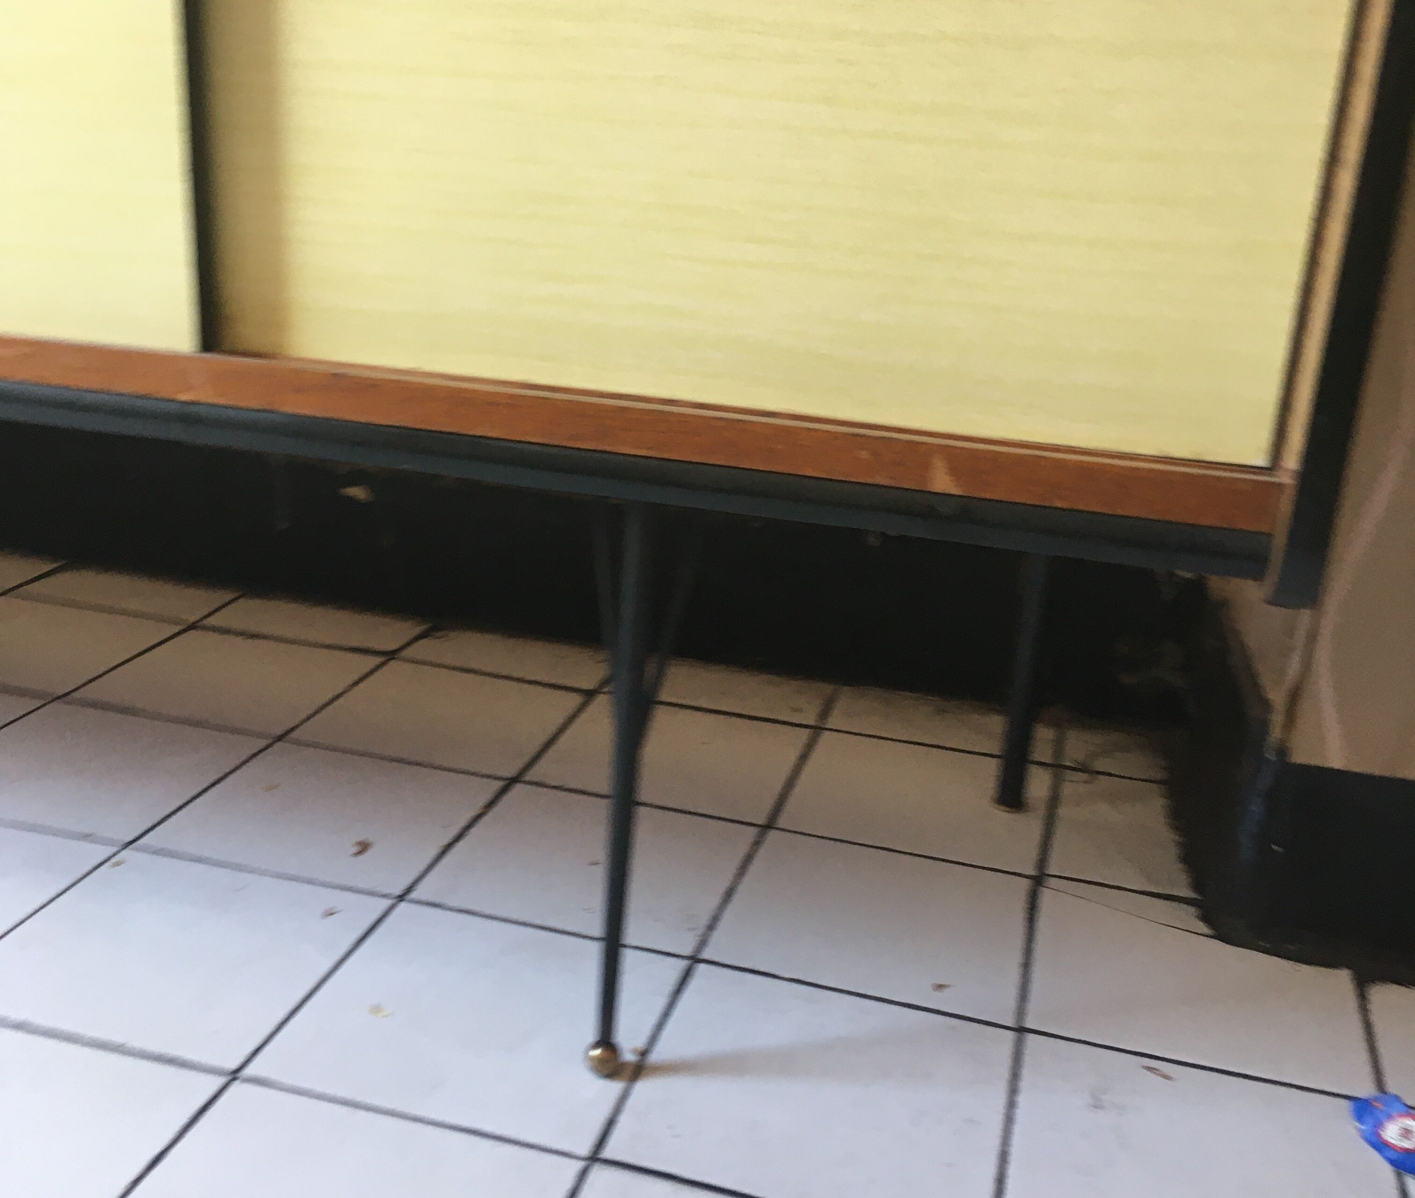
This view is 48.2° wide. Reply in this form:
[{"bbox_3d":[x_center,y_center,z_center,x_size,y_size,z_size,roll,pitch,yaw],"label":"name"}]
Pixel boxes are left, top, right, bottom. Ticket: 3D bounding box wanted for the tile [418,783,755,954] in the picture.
[{"bbox_3d":[-0.079,0.191,1.123,0.198,0.010,0.198,9,19,13],"label":"tile"}]

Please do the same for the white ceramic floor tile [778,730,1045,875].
[{"bbox_3d":[0.172,0.162,1.266,0.198,0.010,0.198,9,19,13],"label":"white ceramic floor tile"}]

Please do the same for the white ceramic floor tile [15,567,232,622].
[{"bbox_3d":[-0.579,0.000,1.594,0.198,0.010,0.099,9,19,13],"label":"white ceramic floor tile"}]

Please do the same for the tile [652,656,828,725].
[{"bbox_3d":[0.014,0.085,1.419,0.197,0.009,0.101,9,19,13],"label":"tile"}]

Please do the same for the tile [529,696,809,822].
[{"bbox_3d":[-0.025,0.129,1.279,0.197,0.009,0.197,9,19,13],"label":"tile"}]

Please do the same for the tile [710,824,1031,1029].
[{"bbox_3d":[0.116,0.215,1.050,0.197,0.009,0.197,9,19,13],"label":"tile"}]

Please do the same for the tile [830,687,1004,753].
[{"bbox_3d":[0.207,0.114,1.375,0.197,0.009,0.102,9,19,13],"label":"tile"}]

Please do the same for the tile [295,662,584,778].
[{"bbox_3d":[-0.224,0.103,1.358,0.198,0.010,0.198,9,19,13],"label":"tile"}]

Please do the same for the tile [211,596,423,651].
[{"bbox_3d":[-0.372,0.026,1.508,0.197,0.009,0.099,9,19,13],"label":"tile"}]

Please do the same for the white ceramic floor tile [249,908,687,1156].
[{"bbox_3d":[-0.131,0.249,0.933,0.198,0.010,0.198,9,19,13],"label":"white ceramic floor tile"}]

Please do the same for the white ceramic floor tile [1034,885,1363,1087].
[{"bbox_3d":[0.308,0.245,1.005,0.197,0.009,0.197,9,19,13],"label":"white ceramic floor tile"}]

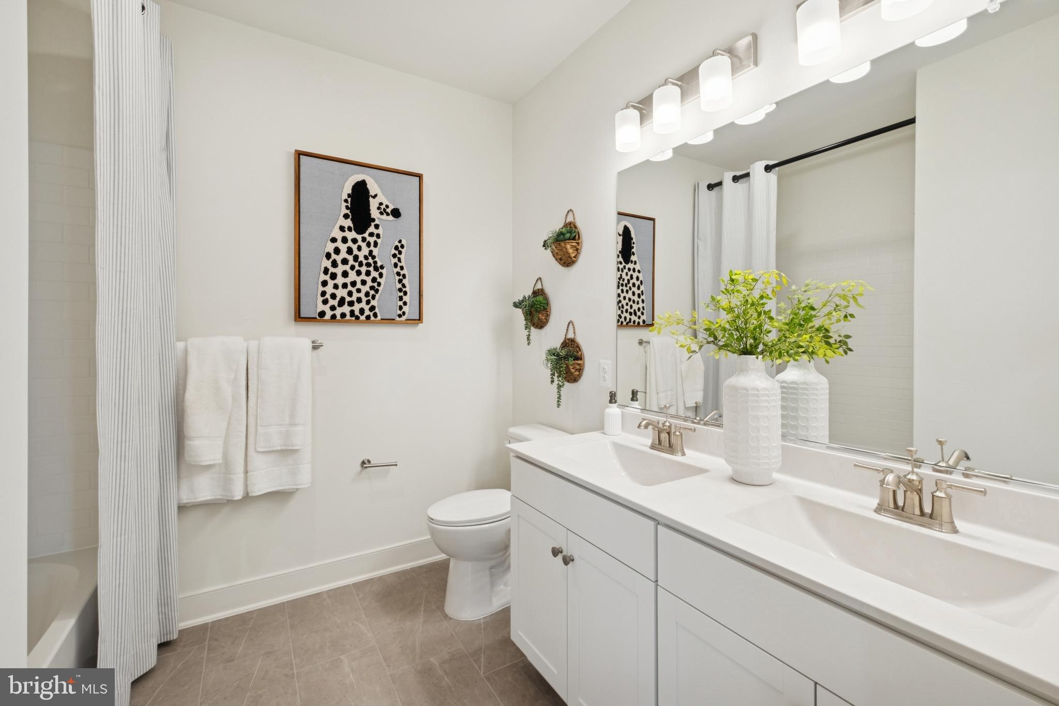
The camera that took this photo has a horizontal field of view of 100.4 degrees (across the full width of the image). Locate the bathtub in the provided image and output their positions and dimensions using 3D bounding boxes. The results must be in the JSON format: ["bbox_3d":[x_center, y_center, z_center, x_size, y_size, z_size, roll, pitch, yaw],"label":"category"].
[{"bbox_3d":[-1.612,1.034,0.999,0.765,0.441,1.524,-1,2,-32],"label":"bathtub"}]

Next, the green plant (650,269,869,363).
[{"bbox_3d":[0.619,-0.103,1.290,0.320,0.255,0.520,-1,2,-32],"label":"green plant"}]

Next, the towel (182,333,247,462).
[{"bbox_3d":[-1.387,0.203,1.948,0.218,0.545,0.110,-1,2,-31],"label":"towel"}]

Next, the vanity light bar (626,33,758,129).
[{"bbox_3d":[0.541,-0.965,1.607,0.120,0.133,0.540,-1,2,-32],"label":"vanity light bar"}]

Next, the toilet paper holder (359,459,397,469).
[{"bbox_3d":[-0.798,0.591,2.349,0.180,0.052,0.072,-1,2,-31],"label":"toilet paper holder"}]

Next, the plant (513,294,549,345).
[{"bbox_3d":[0.002,-0.183,2.461,0.150,0.273,0.210,-1,2,-32],"label":"plant"}]

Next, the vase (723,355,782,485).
[{"bbox_3d":[0.659,0.195,1.304,0.156,0.364,0.156,-1,2,-31],"label":"vase"}]

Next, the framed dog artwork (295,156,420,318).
[{"bbox_3d":[-0.865,-0.564,2.290,0.625,0.818,0.045,-1,2,-32],"label":"framed dog artwork"}]

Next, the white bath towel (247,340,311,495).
[{"bbox_3d":[-1.174,0.294,2.079,0.260,0.700,0.100,-1,2,-31],"label":"white bath towel"}]

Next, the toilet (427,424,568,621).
[{"bbox_3d":[-0.161,0.809,2.206,0.700,0.770,0.430,-1,2,-31],"label":"toilet"}]

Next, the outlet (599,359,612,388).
[{"bbox_3d":[0.354,0.100,2.058,0.010,0.123,0.078,-1,2,-31],"label":"outlet"}]

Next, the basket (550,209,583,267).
[{"bbox_3d":[0.174,-0.585,2.245,0.090,0.291,0.197,-1,2,-32],"label":"basket"}]

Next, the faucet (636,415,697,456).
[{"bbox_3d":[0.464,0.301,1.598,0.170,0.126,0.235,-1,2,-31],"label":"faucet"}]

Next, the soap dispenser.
[{"bbox_3d":[0.366,0.254,1.922,0.073,0.192,0.085,0,2,19],"label":"soap dispenser"}]

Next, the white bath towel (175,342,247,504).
[{"bbox_3d":[-1.404,0.300,1.938,0.280,0.702,0.105,-1,2,-32],"label":"white bath towel"}]

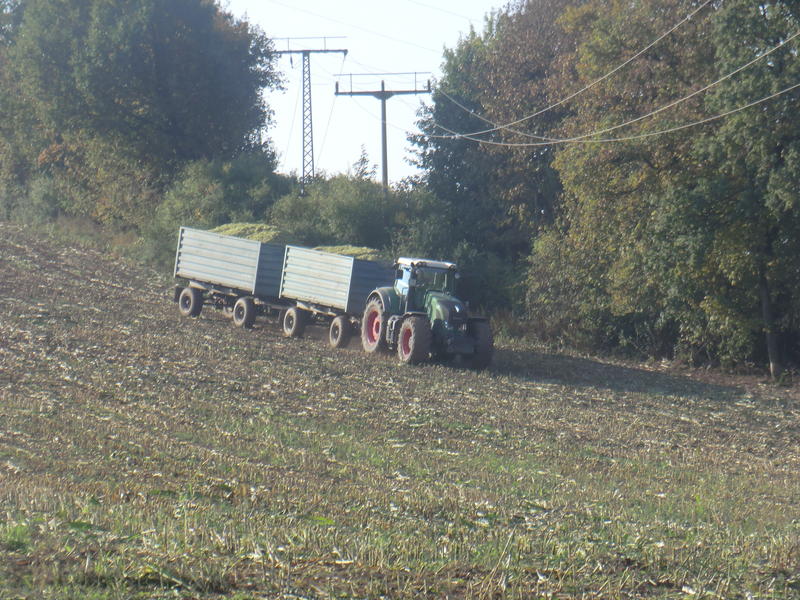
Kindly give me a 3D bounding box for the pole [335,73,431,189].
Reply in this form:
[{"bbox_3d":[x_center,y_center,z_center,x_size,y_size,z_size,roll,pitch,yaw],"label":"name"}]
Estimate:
[{"bbox_3d":[-0.530,-3.950,174.000,3.650,9.200,0.350,-1,0,-3],"label":"pole"}]

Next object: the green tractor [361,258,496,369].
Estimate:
[{"bbox_3d":[1.051,0.432,150.002,2.700,3.220,5.200,5,4,-24],"label":"green tractor"}]

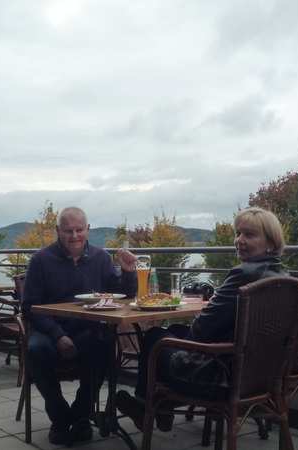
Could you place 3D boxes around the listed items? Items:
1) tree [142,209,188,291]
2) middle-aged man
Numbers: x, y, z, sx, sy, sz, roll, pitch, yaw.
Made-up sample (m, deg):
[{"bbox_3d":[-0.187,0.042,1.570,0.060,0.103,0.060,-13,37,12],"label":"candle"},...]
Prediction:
[{"bbox_3d":[1.043,2.243,46.000,3.200,6.300,3.200,-1,-2,0],"label":"tree"},{"bbox_3d":[-0.397,0.516,4.137,0.660,1.290,0.700,-1,-2,-13],"label":"middle-aged man"}]

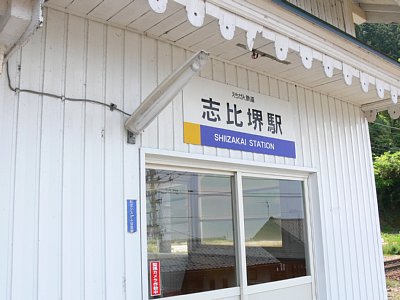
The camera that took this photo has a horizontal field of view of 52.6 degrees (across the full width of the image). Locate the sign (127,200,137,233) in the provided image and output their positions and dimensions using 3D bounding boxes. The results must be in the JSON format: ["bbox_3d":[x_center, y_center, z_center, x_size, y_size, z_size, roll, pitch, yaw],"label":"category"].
[{"bbox_3d":[-0.381,0.377,2.297,0.064,0.186,0.010,7,-14,-39],"label":"sign"}]

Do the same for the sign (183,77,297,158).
[{"bbox_3d":[0.352,-0.226,3.052,1.176,0.495,0.030,7,-14,-39],"label":"sign"}]

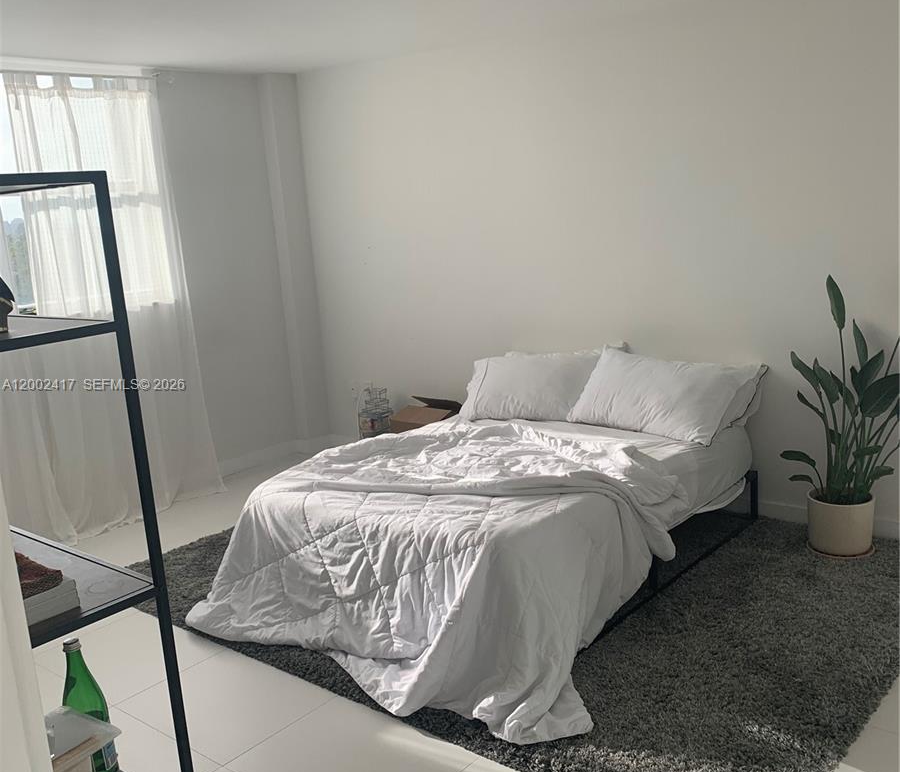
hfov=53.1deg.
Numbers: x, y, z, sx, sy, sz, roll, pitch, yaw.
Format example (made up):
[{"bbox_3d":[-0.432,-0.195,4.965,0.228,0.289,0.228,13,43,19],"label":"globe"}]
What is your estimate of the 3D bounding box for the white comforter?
[{"bbox_3d":[0.039,0.576,3.525,1.770,0.570,1.580,5,13,39],"label":"white comforter"}]

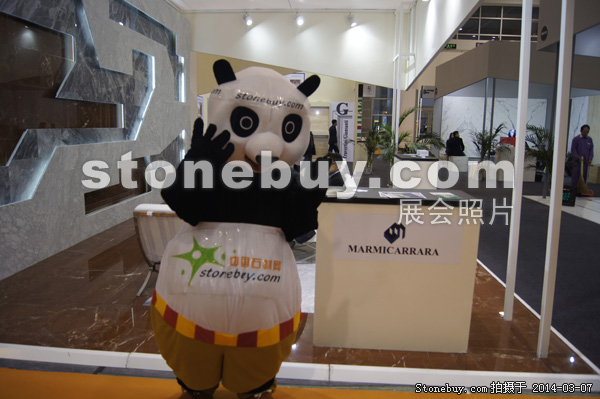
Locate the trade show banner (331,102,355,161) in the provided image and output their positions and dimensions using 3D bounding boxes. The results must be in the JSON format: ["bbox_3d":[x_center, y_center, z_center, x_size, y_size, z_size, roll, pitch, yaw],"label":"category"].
[{"bbox_3d":[1.846,-2.906,19.302,1.020,2.520,0.080,1,9,4],"label":"trade show banner"}]

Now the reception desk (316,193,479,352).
[{"bbox_3d":[0.640,0.472,3.198,1.051,1.040,0.470,1,9,4],"label":"reception desk"}]

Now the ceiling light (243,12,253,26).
[{"bbox_3d":[-1.062,-3.637,9.095,0.200,0.280,0.210,-3,10,-20],"label":"ceiling light"}]

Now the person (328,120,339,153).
[{"bbox_3d":[1.153,-1.881,15.539,0.500,1.720,0.500,-1,9,-6],"label":"person"}]

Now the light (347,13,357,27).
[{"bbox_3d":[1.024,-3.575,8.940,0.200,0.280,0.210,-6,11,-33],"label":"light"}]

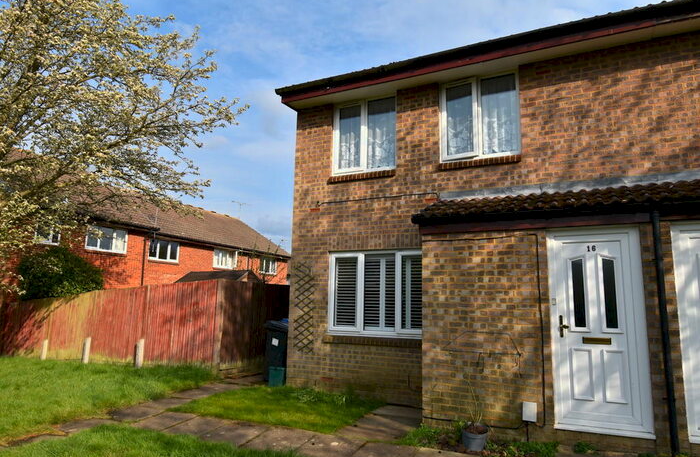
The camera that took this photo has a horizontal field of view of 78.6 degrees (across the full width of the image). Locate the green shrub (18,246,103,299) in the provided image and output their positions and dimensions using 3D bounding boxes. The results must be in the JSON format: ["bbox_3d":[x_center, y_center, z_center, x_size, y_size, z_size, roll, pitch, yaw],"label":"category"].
[{"bbox_3d":[-7.718,1.750,11.309,1.950,2.600,1.800,6,-10,-33],"label":"green shrub"}]

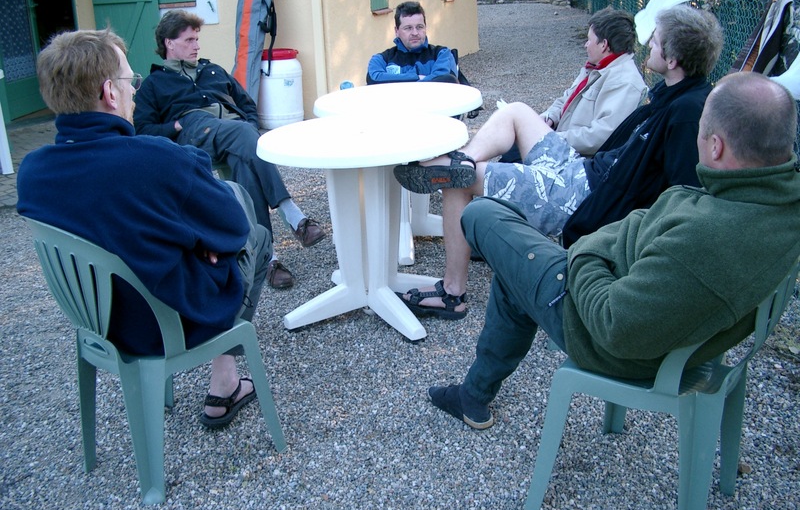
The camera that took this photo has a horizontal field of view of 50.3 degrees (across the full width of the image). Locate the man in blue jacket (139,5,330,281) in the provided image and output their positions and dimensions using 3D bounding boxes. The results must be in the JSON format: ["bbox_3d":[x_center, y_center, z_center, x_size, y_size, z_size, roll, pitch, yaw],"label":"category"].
[{"bbox_3d":[-0.795,-0.507,3.872,0.570,1.130,1.020,-16,23,-31],"label":"man in blue jacket"}]

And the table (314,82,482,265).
[{"bbox_3d":[0.010,-0.387,4.019,0.781,0.720,0.781,-3,20,0],"label":"table"}]

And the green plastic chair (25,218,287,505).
[{"bbox_3d":[-0.691,0.226,2.339,0.500,0.780,0.510,12,25,37],"label":"green plastic chair"}]

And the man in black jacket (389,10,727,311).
[{"bbox_3d":[0.611,-0.360,3.231,1.270,1.140,0.820,11,24,34],"label":"man in black jacket"}]

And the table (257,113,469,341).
[{"bbox_3d":[-0.121,-0.118,3.293,0.781,0.720,0.781,-3,20,0],"label":"table"}]

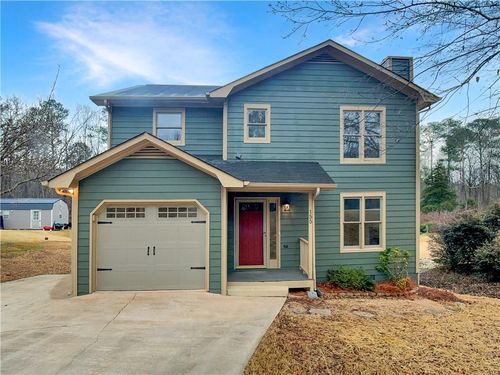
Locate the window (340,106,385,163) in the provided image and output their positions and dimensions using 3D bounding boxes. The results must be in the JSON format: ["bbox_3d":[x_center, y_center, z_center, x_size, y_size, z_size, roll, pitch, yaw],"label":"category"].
[{"bbox_3d":[3.496,-1.635,12.500,1.420,1.790,0.120,0,0,-5],"label":"window"}]

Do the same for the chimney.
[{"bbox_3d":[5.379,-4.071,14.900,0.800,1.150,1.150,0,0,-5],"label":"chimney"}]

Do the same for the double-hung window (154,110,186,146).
[{"bbox_3d":[-2.548,-1.905,12.800,1.050,1.220,0.100,0,0,-5],"label":"double-hung window"}]

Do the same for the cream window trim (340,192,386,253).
[{"bbox_3d":[3.502,1.076,12.500,1.430,1.840,0.100,0,0,-5],"label":"cream window trim"}]

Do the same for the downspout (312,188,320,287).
[{"bbox_3d":[1.727,1.311,10.500,0.170,2.500,0.200,0,0,-5],"label":"downspout"}]

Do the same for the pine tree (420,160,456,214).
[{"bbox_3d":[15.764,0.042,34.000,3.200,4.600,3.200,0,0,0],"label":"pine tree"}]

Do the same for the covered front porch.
[{"bbox_3d":[0.440,1.370,11.250,2.450,2.700,2.100,0,0,-5],"label":"covered front porch"}]

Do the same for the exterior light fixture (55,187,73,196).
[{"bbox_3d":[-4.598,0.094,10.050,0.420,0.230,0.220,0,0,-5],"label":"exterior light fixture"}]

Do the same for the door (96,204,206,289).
[{"bbox_3d":[-2.497,1.521,10.250,2.770,2.180,0.100,0,0,-5],"label":"door"}]

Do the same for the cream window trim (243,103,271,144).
[{"bbox_3d":[0.211,-1.916,12.200,0.820,1.240,0.100,0,0,-5],"label":"cream window trim"}]

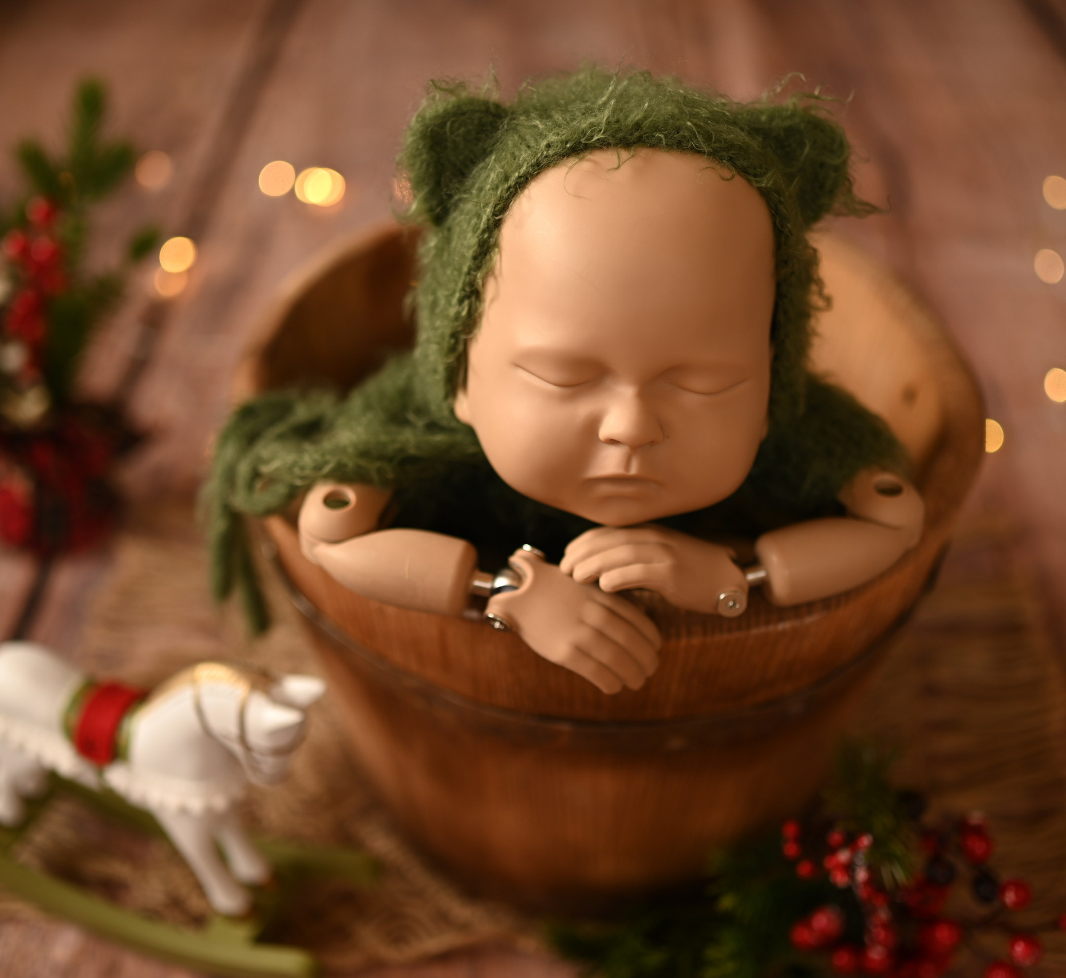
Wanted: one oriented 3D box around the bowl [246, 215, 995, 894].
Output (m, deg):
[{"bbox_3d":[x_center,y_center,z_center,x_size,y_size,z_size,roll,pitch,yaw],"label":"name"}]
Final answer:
[{"bbox_3d":[0.028,0.027,0.603,0.280,0.188,0.280,0,41,0],"label":"bowl"}]

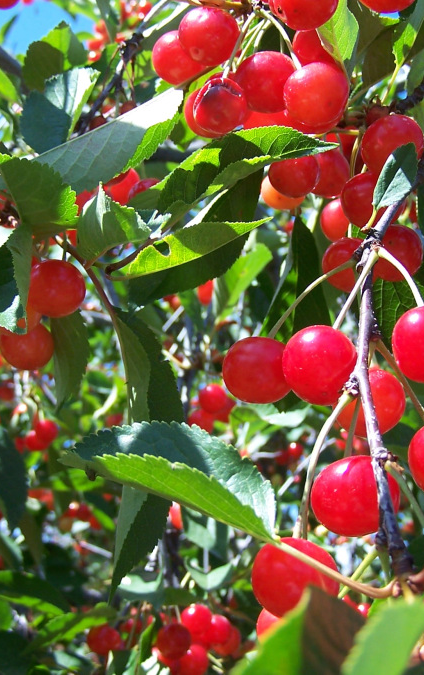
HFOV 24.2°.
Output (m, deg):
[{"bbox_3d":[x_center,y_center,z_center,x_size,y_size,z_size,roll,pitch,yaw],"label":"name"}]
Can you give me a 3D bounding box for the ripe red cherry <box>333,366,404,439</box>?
[{"bbox_3d":[0.047,0.019,0.295,0.021,0.020,0.021,0,-25,0],"label":"ripe red cherry"}]

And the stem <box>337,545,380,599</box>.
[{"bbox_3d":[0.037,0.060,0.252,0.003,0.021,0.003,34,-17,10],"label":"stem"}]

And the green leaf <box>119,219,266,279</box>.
[{"bbox_3d":[-0.007,-0.030,0.345,0.060,0.010,0.027,-22,-47,5],"label":"green leaf"}]

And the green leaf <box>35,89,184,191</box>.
[{"bbox_3d":[-0.036,-0.065,0.345,0.062,0.022,0.020,-26,-6,0],"label":"green leaf"}]

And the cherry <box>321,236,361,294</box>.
[{"bbox_3d":[0.053,-0.027,0.374,0.021,0.020,0.021,0,-33,0],"label":"cherry"}]

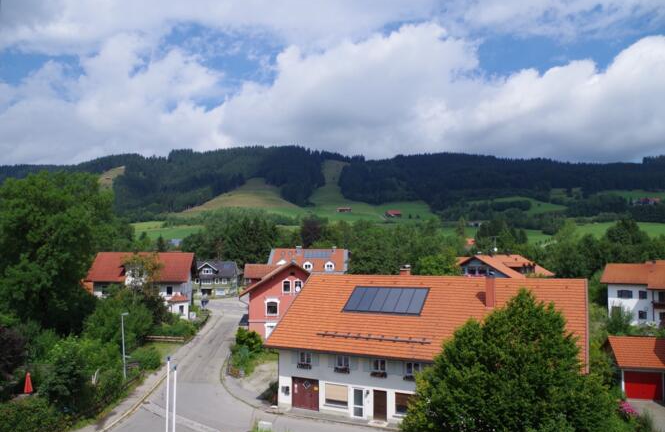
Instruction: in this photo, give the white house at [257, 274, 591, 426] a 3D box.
[{"bbox_3d":[8.010,9.913,40.403,22.005,10.001,15.301,-2,-5,25],"label":"white house"}]

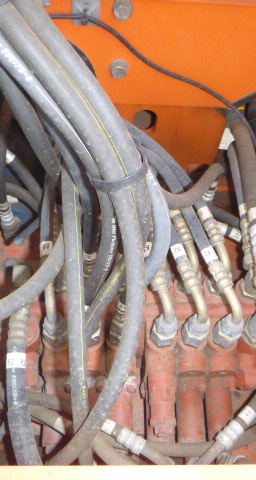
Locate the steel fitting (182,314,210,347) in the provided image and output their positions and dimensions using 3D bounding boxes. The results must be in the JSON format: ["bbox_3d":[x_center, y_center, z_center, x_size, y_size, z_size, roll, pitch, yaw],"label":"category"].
[{"bbox_3d":[0.072,0.092,0.475,0.028,0.029,0.028,3,60,-6],"label":"steel fitting"}]

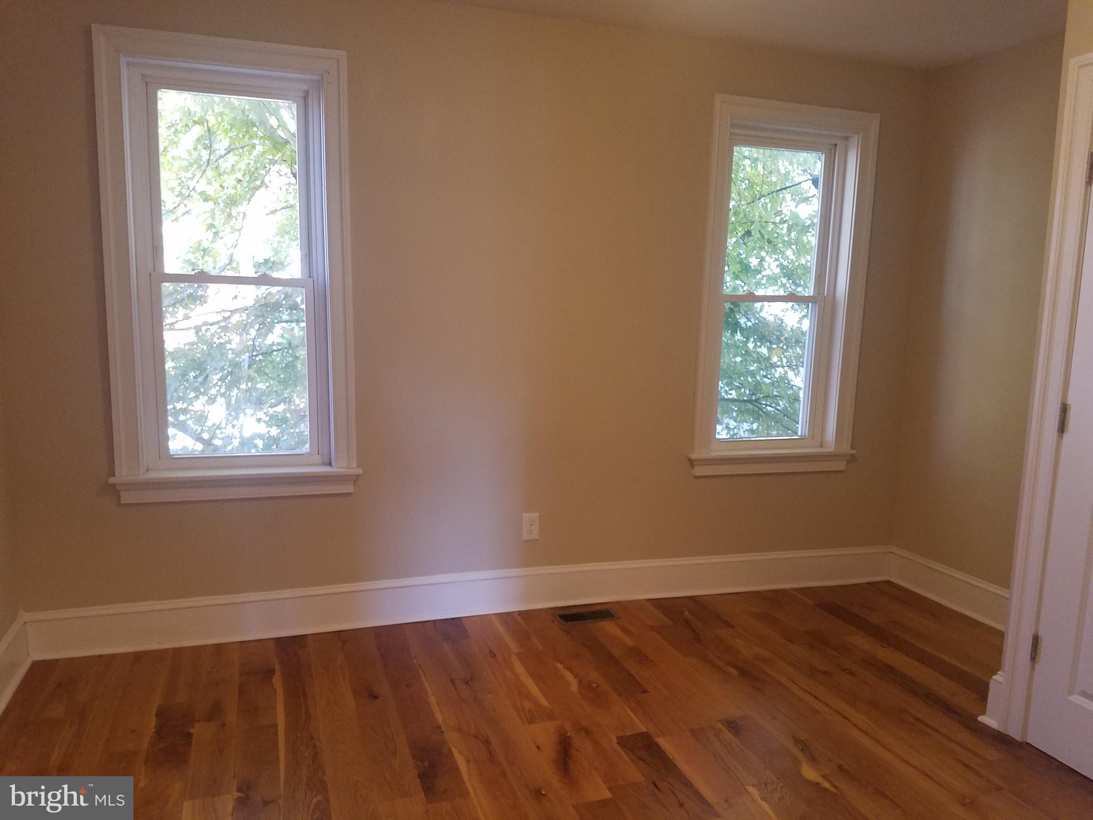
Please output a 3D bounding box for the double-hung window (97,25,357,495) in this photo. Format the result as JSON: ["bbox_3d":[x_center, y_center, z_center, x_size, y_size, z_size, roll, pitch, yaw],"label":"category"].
[{"bbox_3d":[-1.135,-0.485,3.006,0.850,1.637,0.120,-1,9,-18],"label":"double-hung window"}]

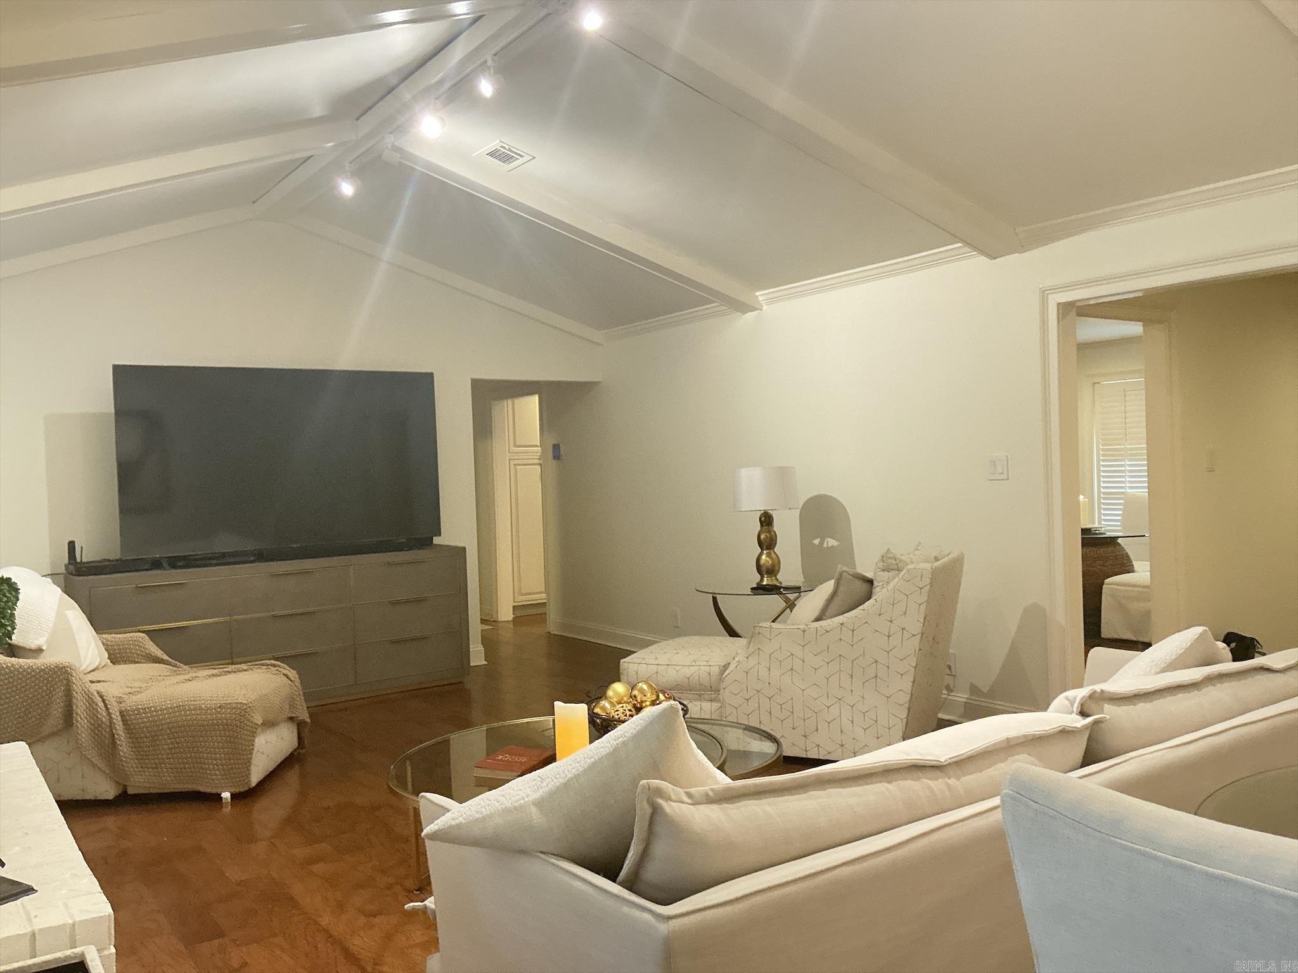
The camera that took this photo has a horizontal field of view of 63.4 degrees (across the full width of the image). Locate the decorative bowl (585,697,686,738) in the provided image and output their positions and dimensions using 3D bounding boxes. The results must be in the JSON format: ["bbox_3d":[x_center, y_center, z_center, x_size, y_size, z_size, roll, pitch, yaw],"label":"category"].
[{"bbox_3d":[-0.034,0.792,3.412,0.326,0.135,0.326,-2,1,-1],"label":"decorative bowl"}]

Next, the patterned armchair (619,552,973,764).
[{"bbox_3d":[0.701,0.779,5.064,1.461,0.900,0.800,-1,1,25],"label":"patterned armchair"}]

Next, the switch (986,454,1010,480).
[{"bbox_3d":[1.685,-0.091,5.059,0.012,0.122,0.120,-3,1,-35],"label":"switch"}]

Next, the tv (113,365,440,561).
[{"bbox_3d":[-2.152,-0.168,6.280,1.873,1.058,0.075,-3,1,-35],"label":"tv"}]

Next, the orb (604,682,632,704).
[{"bbox_3d":[-0.097,0.673,3.400,0.083,0.083,0.083,-2,1,0],"label":"orb"}]

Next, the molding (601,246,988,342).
[{"bbox_3d":[0.620,-1.134,6.446,0.070,0.091,3.425,-3,1,-35],"label":"molding"}]

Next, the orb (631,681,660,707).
[{"bbox_3d":[-0.012,0.673,3.380,0.092,0.092,0.092,-2,1,0],"label":"orb"}]

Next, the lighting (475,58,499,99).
[{"bbox_3d":[-0.643,-1.637,4.200,0.110,0.160,0.090,-2,1,-36],"label":"lighting"}]

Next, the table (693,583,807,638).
[{"bbox_3d":[0.623,0.887,5.852,0.705,0.650,0.705,-3,1,-35],"label":"table"}]

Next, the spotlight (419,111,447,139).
[{"bbox_3d":[-0.911,-1.524,4.420,0.095,0.105,0.100,-2,1,14],"label":"spotlight"}]

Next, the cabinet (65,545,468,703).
[{"bbox_3d":[-2.206,0.871,6.325,2.235,0.865,0.480,-2,1,-36],"label":"cabinet"}]

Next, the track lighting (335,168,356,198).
[{"bbox_3d":[-1.586,-1.591,5.500,0.110,0.165,0.100,-2,1,-36],"label":"track lighting"}]

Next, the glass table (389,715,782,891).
[{"bbox_3d":[-0.161,1.057,3.332,1.300,0.455,1.050,-2,1,-36],"label":"glass table"}]

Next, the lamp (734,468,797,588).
[{"bbox_3d":[0.662,0.230,5.880,0.370,0.685,0.370,-2,1,0],"label":"lamp"}]

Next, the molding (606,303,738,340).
[{"bbox_3d":[0.096,-1.129,7.184,0.070,0.091,1.616,-3,1,-35],"label":"molding"}]

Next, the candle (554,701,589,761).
[{"bbox_3d":[-0.230,0.763,3.175,0.100,0.215,0.100,-2,1,-5],"label":"candle"}]

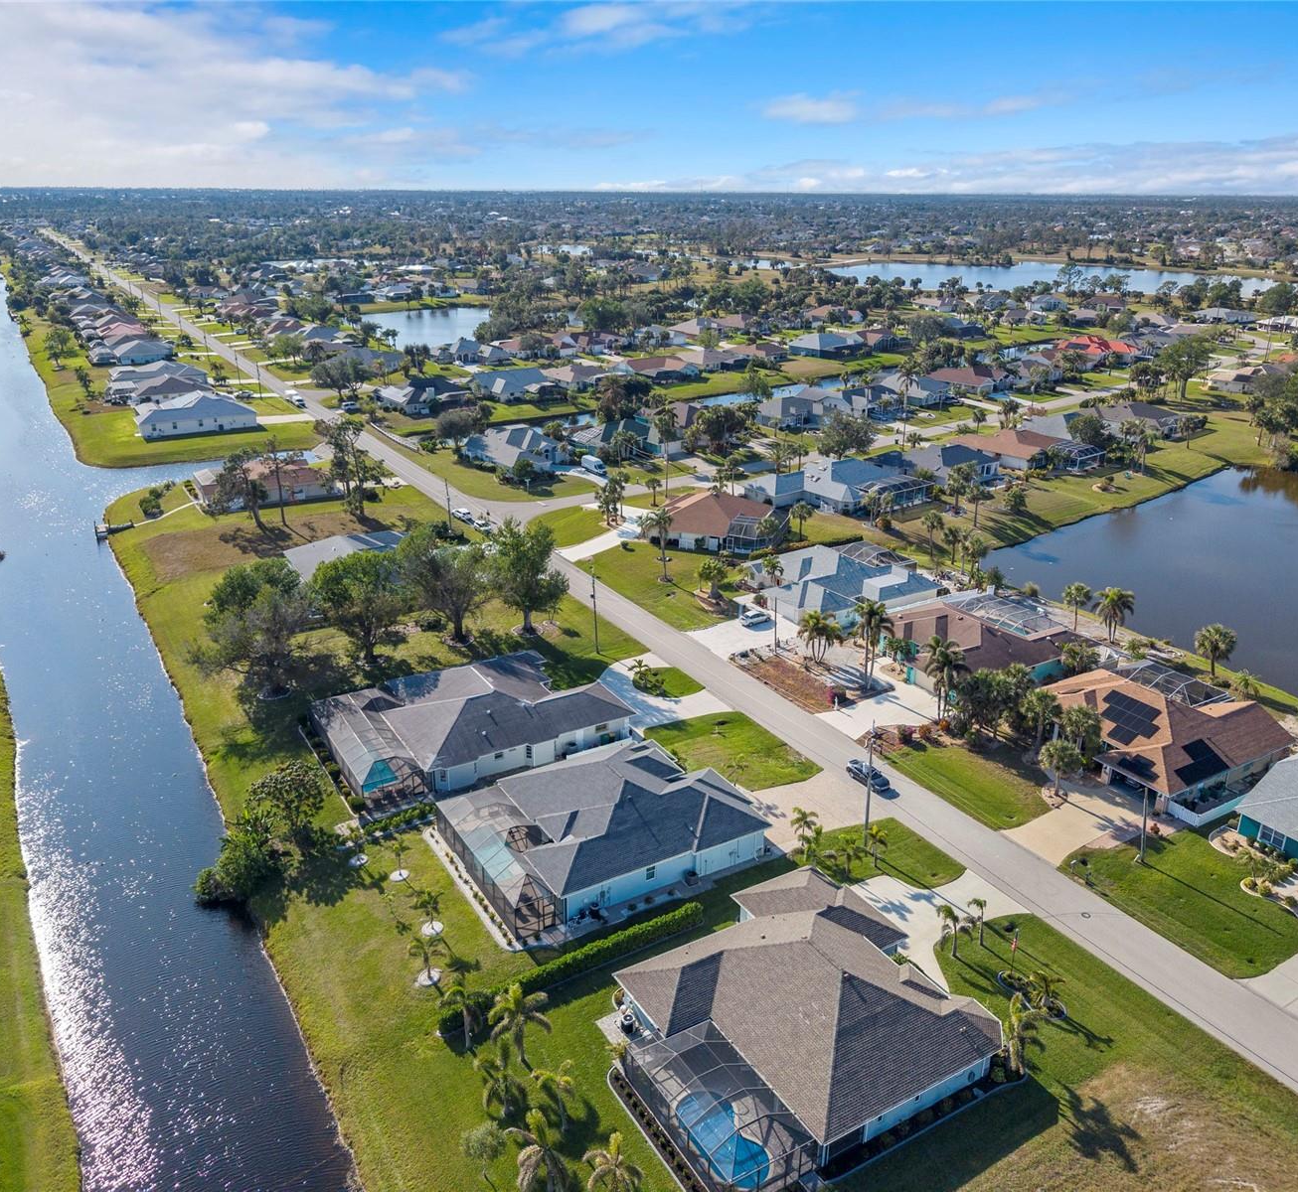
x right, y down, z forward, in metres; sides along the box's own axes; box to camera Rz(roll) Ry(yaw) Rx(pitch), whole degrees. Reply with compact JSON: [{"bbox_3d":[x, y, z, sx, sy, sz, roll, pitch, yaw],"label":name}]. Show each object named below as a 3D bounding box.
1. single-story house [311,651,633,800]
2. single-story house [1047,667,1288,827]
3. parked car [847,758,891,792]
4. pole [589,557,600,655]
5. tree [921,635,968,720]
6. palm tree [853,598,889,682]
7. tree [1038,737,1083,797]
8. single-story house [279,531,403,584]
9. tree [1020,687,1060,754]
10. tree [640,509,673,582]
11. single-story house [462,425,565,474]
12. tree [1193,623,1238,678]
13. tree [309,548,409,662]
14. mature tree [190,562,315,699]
[{"bbox_3d":[-18.238,11.423,113.950,29.150,5.300,20.140,-11,23,-28],"label":"single-story house"},{"bbox_3d":[50.450,12.300,109.870,23.700,5.100,21.100,-11,23,-27],"label":"single-story house"},{"bbox_3d":[20.975,17.028,104.824,1.860,1.540,4.600,-11,23,-28],"label":"parked car"},{"bbox_3d":[-6.418,1.290,132.573,0.600,12.472,0.900,-13,23,-28],"label":"pole"},{"bbox_3d":[30.955,8.923,115.704,4.900,9.300,4.900,0,20,0],"label":"tree"},{"bbox_3d":[24.190,5.230,120.840,3.900,10.500,3.900,0,20,0],"label":"palm tree"},{"bbox_3d":[37.170,15.540,99.950,3.600,5.800,3.600,0,20,0],"label":"tree"},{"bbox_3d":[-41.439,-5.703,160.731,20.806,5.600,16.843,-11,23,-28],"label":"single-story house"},{"bbox_3d":[38.849,12.492,109.205,4.100,7.200,4.100,0,20,0],"label":"tree"},{"bbox_3d":[1.353,-7.369,158.663,4.700,10.700,4.700,0,20,0],"label":"tree"},{"bbox_3d":[-25.832,-29.862,226.278,17.338,5.600,21.796,-11,23,-28],"label":"single-story house"},{"bbox_3d":[64.120,6.090,124.950,4.500,6.400,4.500,0,20,0],"label":"tree"},{"bbox_3d":[-33.190,1.460,127.290,11.000,12.600,11.000,0,20,0],"label":"tree"},{"bbox_3d":[-42.750,3.810,119.650,12.300,13.400,12.300,0,20,0],"label":"mature tree"}]

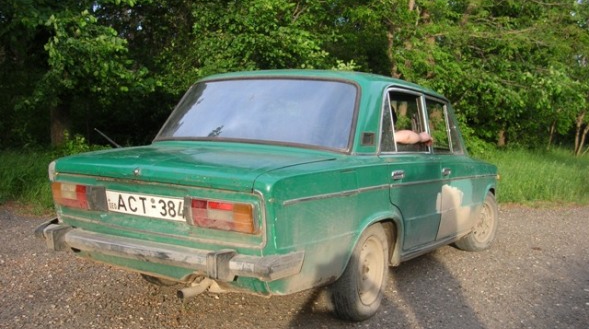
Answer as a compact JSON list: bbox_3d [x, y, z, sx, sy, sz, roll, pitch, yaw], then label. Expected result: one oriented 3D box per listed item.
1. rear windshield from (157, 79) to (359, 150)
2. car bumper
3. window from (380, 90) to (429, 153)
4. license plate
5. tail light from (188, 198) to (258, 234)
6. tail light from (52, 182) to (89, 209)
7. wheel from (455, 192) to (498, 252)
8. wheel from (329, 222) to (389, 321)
[{"bbox_3d":[-0.230,-0.309,3.503,1.340,0.480,0.090,4,-33,30],"label":"rear windshield"},{"bbox_3d":[-0.700,0.381,2.771,1.570,0.130,0.270,4,3,30],"label":"car bumper"},{"bbox_3d":[0.678,-0.273,3.705,0.050,0.410,0.840,-9,-3,30],"label":"window"},{"bbox_3d":[-0.684,0.195,2.779,0.520,0.112,0.016,4,12,30],"label":"license plate"},{"bbox_3d":[-0.287,0.215,2.501,0.310,0.122,0.065,4,9,30],"label":"tail light"},{"bbox_3d":[-1.118,0.162,2.990,0.310,0.122,0.065,4,9,30],"label":"tail light"},{"bbox_3d":[1.668,0.523,5.465,0.565,0.570,0.175,-1,4,-45],"label":"wheel"},{"bbox_3d":[0.360,0.579,3.301,0.175,0.570,0.565,4,3,30],"label":"wheel"}]

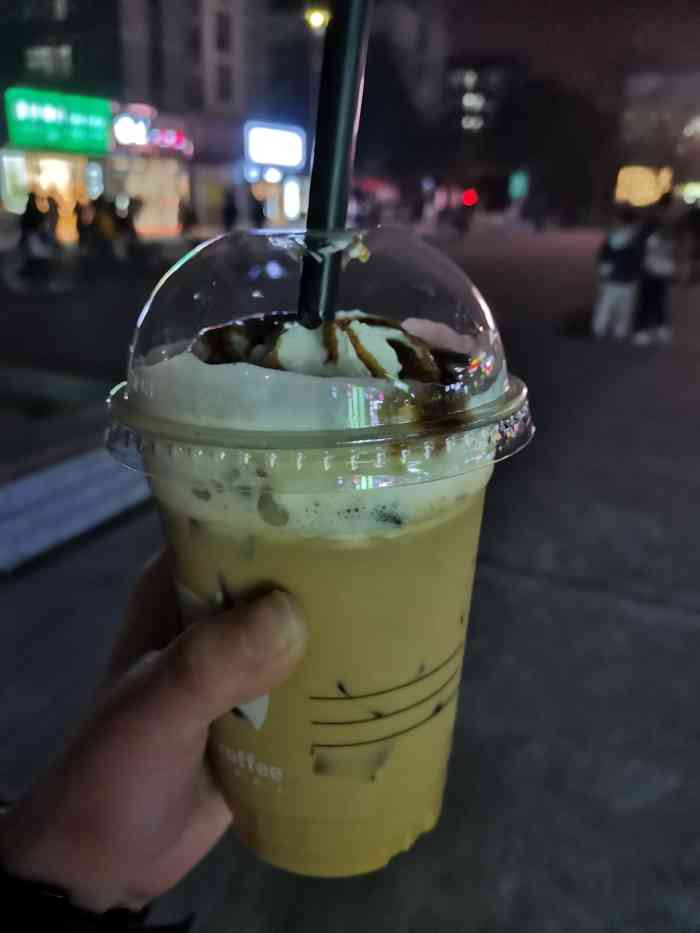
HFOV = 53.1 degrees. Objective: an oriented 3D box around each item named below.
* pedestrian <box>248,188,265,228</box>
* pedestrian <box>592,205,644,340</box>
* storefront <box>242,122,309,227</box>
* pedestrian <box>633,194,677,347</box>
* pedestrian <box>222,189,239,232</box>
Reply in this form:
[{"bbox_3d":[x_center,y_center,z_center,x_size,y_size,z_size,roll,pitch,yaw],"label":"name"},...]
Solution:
[{"bbox_3d":[-4.089,-11.238,30.551,0.500,1.680,0.360,-7,23,-22],"label":"pedestrian"},{"bbox_3d":[3.294,-2.366,8.622,0.480,1.600,0.340,10,22,19],"label":"pedestrian"},{"bbox_3d":[-3.586,-13.850,33.590,1.000,4.600,3.600,19,27,38],"label":"storefront"},{"bbox_3d":[3.660,-2.310,8.377,0.480,1.700,0.340,10,22,19],"label":"pedestrian"},{"bbox_3d":[-4.939,-10.540,28.824,0.500,1.680,0.360,-5,22,-16],"label":"pedestrian"}]

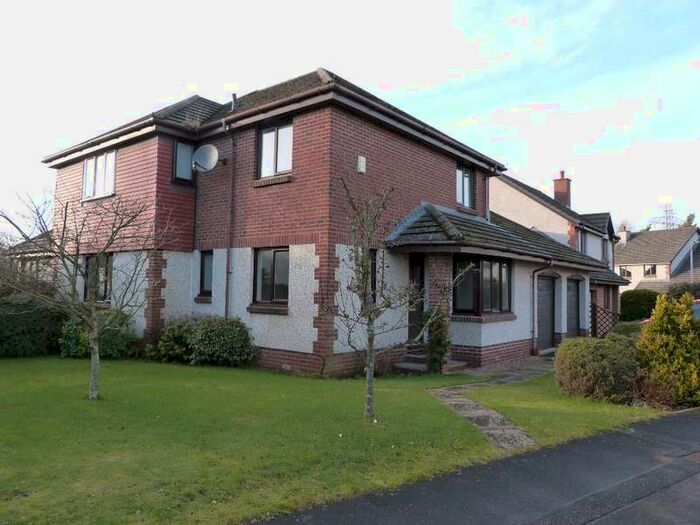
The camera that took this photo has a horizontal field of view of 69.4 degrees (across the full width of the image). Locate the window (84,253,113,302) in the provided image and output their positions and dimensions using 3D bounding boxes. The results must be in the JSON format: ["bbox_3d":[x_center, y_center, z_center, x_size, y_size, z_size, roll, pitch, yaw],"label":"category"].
[{"bbox_3d":[-6.508,0.381,13.125,1.550,1.290,0.120,-1,-4,40],"label":"window"}]

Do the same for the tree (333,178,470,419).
[{"bbox_3d":[0.660,0.467,6.500,1.750,3.050,1.600,1,-3,0],"label":"tree"}]

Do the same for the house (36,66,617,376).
[{"bbox_3d":[0.051,-1.475,16.365,12.100,7.870,13.850,-1,-4,40],"label":"house"}]

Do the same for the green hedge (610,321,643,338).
[{"bbox_3d":[9.511,2.328,16.581,1.700,0.770,1.100,-1,-4,40],"label":"green hedge"}]

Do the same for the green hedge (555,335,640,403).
[{"bbox_3d":[4.067,1.676,8.231,1.250,0.950,1.350,-1,-4,40],"label":"green hedge"}]

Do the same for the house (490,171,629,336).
[{"bbox_3d":[10.502,-1.012,29.098,9.400,9.150,8.100,-1,-4,40],"label":"house"}]

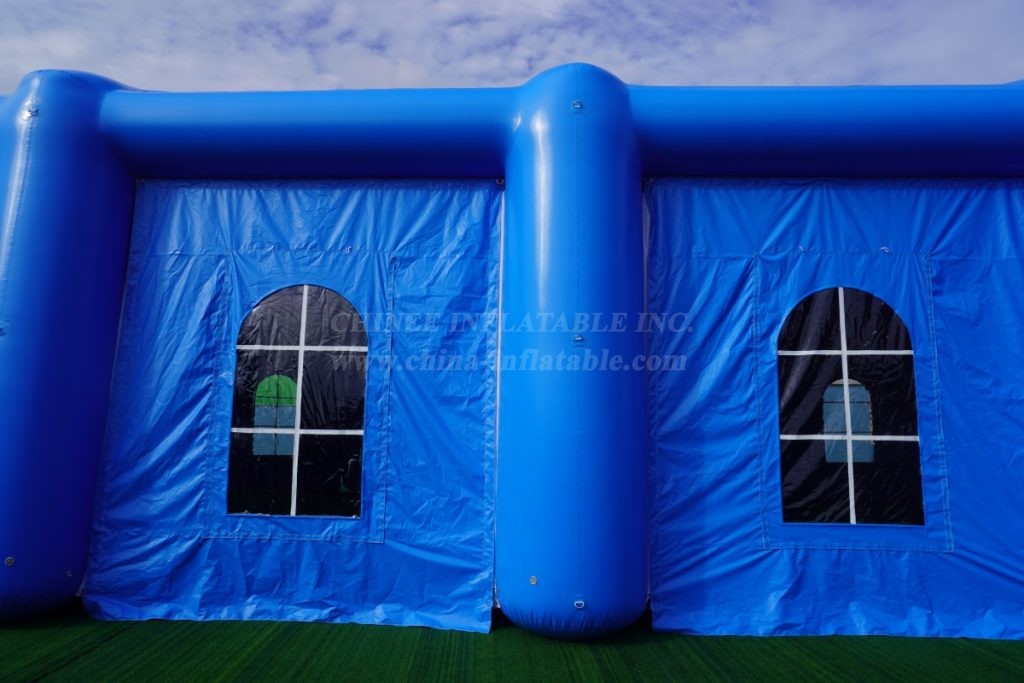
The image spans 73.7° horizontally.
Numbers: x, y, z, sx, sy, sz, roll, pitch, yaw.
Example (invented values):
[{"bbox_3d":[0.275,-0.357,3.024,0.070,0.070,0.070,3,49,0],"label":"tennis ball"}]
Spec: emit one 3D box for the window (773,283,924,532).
[{"bbox_3d":[2.372,0.439,4.819,0.959,1.663,0.040,0,-7,2],"label":"window"}]

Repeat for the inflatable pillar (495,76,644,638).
[{"bbox_3d":[0.444,-0.018,5.009,1.040,4.163,1.040,1,-8,2],"label":"inflatable pillar"}]

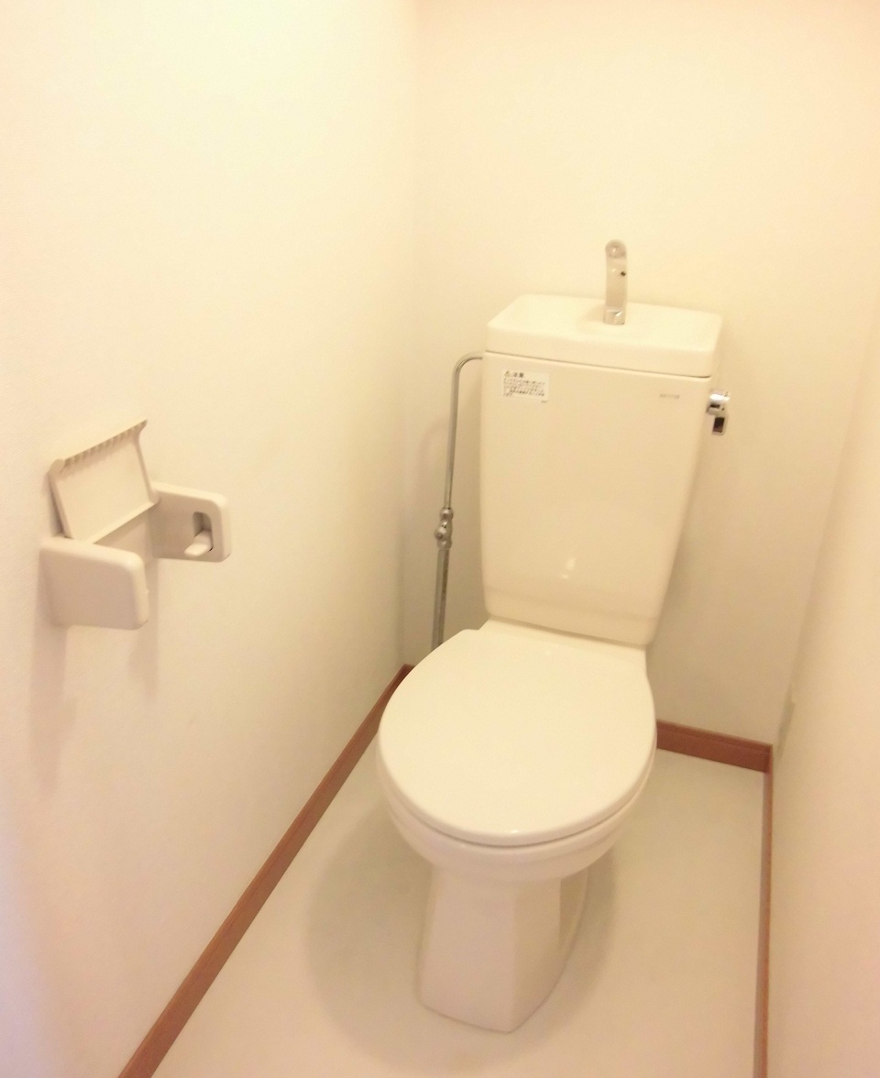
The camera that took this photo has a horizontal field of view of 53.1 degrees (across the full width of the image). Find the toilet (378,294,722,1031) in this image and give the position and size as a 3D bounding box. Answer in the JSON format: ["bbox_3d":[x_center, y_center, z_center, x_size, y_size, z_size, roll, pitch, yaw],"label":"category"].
[{"bbox_3d":[0.157,0.160,1.342,0.375,0.889,0.758,11,28,18],"label":"toilet"}]

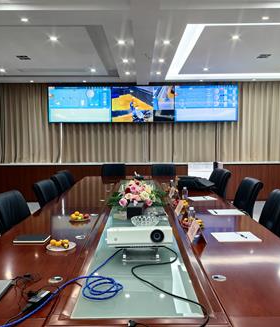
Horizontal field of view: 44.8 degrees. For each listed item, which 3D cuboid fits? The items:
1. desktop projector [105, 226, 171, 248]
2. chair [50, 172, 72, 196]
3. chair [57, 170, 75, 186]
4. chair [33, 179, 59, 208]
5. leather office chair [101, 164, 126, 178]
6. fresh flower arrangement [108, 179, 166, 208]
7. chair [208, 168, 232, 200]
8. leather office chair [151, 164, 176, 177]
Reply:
[{"bbox_3d":[0.002,0.448,2.158,0.380,0.105,0.280,0,-7,0],"label":"desktop projector"},{"bbox_3d":[-0.927,0.634,4.999,0.620,0.940,0.570,0,4,0],"label":"chair"},{"bbox_3d":[-0.957,0.587,5.657,0.620,0.940,0.570,0,4,0],"label":"chair"},{"bbox_3d":[-0.937,0.689,4.241,0.620,0.940,0.570,0,4,0],"label":"chair"},{"bbox_3d":[-0.537,0.498,6.844,0.570,0.940,0.620,0,4,0],"label":"leather office chair"},{"bbox_3d":[-0.029,0.293,3.150,0.530,0.320,0.460,0,4,0],"label":"fresh flower arrangement"},{"bbox_3d":[1.093,0.592,5.438,0.620,0.940,0.570,0,4,0],"label":"chair"},{"bbox_3d":[0.492,0.495,6.824,0.570,0.940,0.620,0,4,0],"label":"leather office chair"}]

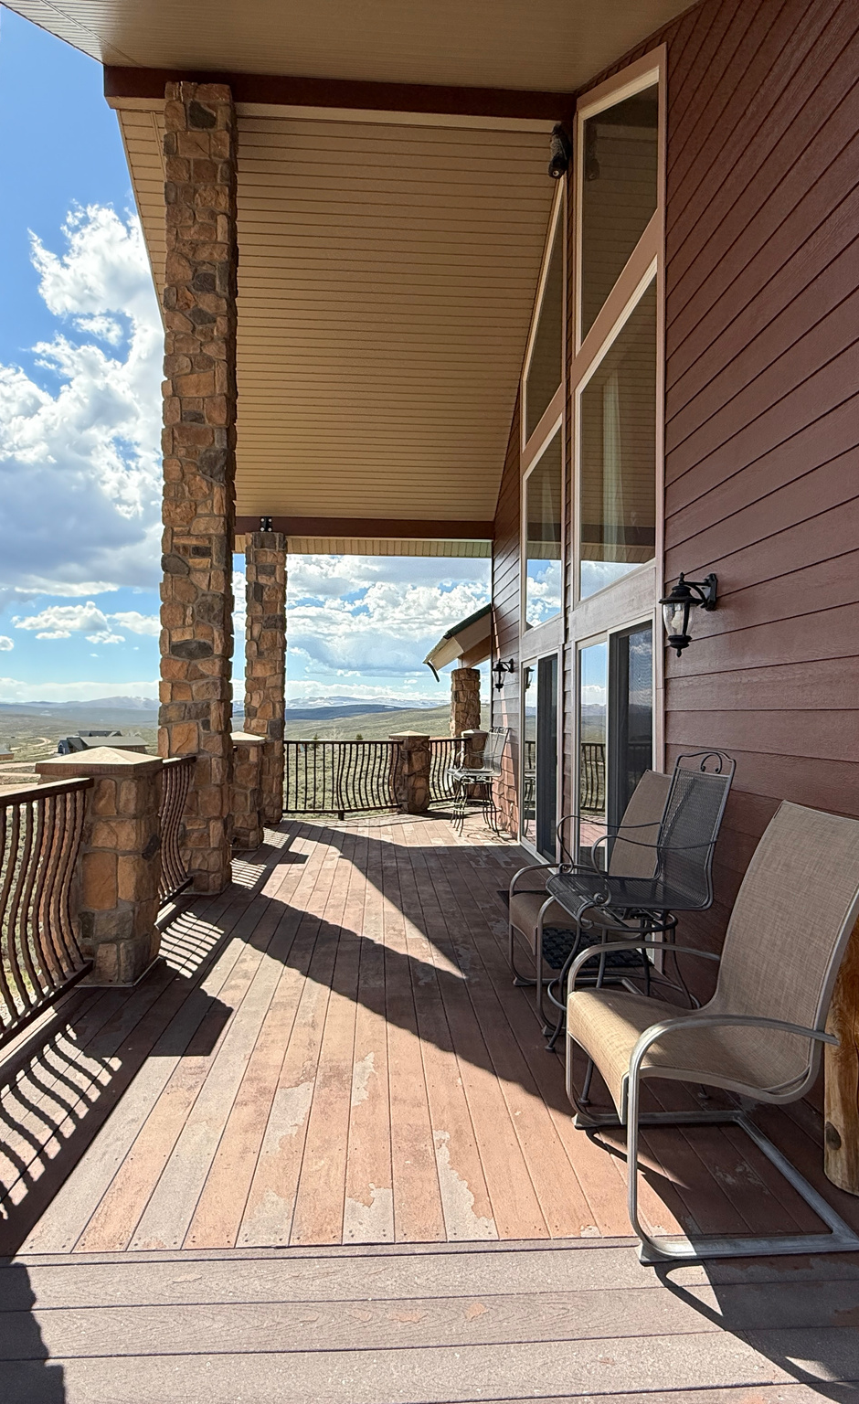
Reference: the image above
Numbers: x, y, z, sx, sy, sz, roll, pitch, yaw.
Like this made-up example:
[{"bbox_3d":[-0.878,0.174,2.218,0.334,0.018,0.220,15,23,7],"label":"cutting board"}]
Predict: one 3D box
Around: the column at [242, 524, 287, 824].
[{"bbox_3d":[-2.226,-0.329,10.260,0.545,3.849,0.481,1,-1,-4],"label":"column"}]

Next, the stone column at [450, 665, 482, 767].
[{"bbox_3d":[0.681,0.543,14.229,0.566,2.335,0.538,1,-1,-4],"label":"stone column"}]

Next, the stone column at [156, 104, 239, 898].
[{"bbox_3d":[-1.896,-1.719,6.246,0.545,6.474,0.481,1,-1,-4],"label":"stone column"}]

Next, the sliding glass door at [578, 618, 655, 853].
[{"bbox_3d":[1.277,0.507,5.404,0.085,2.038,1.769,1,-1,-4],"label":"sliding glass door"}]

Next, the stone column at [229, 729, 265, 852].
[{"bbox_3d":[-2.083,0.942,8.245,0.509,1.228,0.502,1,-1,-4],"label":"stone column"}]

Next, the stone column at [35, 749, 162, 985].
[{"bbox_3d":[-1.793,0.863,4.139,0.509,1.228,0.516,1,-1,-4],"label":"stone column"}]

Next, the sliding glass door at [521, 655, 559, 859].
[{"bbox_3d":[1.113,0.551,7.676,0.085,2.038,1.769,1,-1,-4],"label":"sliding glass door"}]

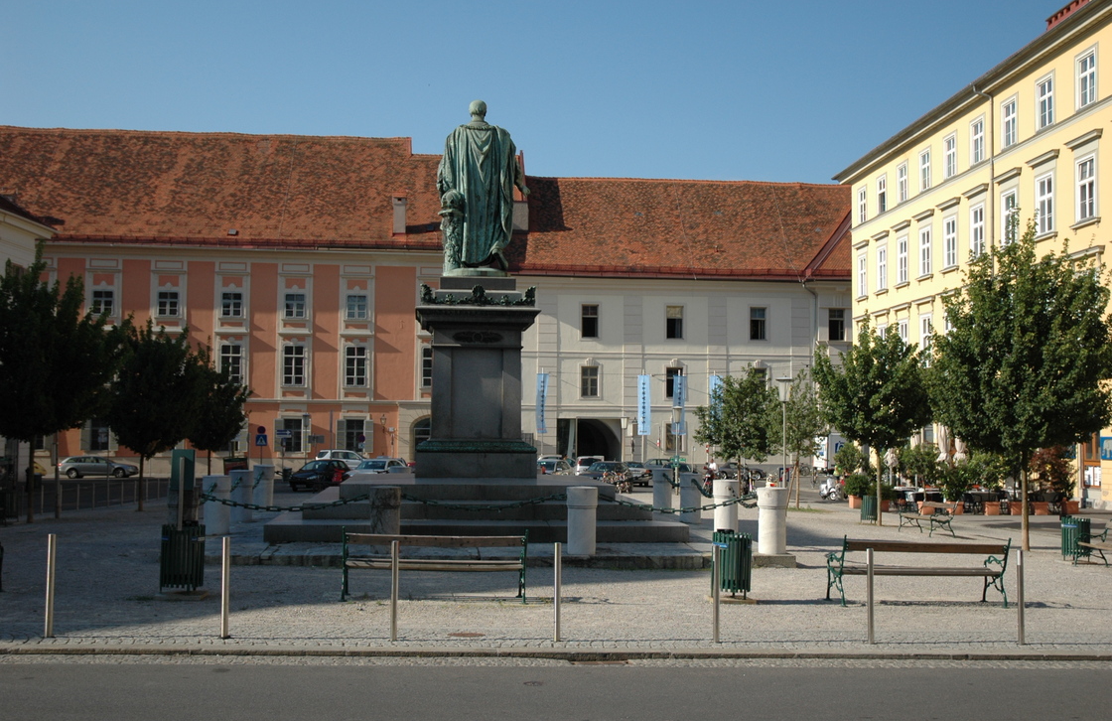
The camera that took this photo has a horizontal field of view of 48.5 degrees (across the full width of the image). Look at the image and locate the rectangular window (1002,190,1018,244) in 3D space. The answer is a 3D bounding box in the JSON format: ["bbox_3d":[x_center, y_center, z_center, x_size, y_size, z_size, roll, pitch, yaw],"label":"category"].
[{"bbox_3d":[17.777,-5.595,48.300,0.200,2.100,1.220,1,-3,-4],"label":"rectangular window"}]

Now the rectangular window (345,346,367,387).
[{"bbox_3d":[-13.065,0.389,80.596,1.410,2.663,0.200,1,-4,-6],"label":"rectangular window"}]

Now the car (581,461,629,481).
[{"bbox_3d":[2.471,5.695,60.962,1.740,1.450,4.300,0,-3,15],"label":"car"}]

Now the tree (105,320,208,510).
[{"bbox_3d":[-11.827,1.592,36.146,3.000,5.600,3.000,1,-3,-6],"label":"tree"}]

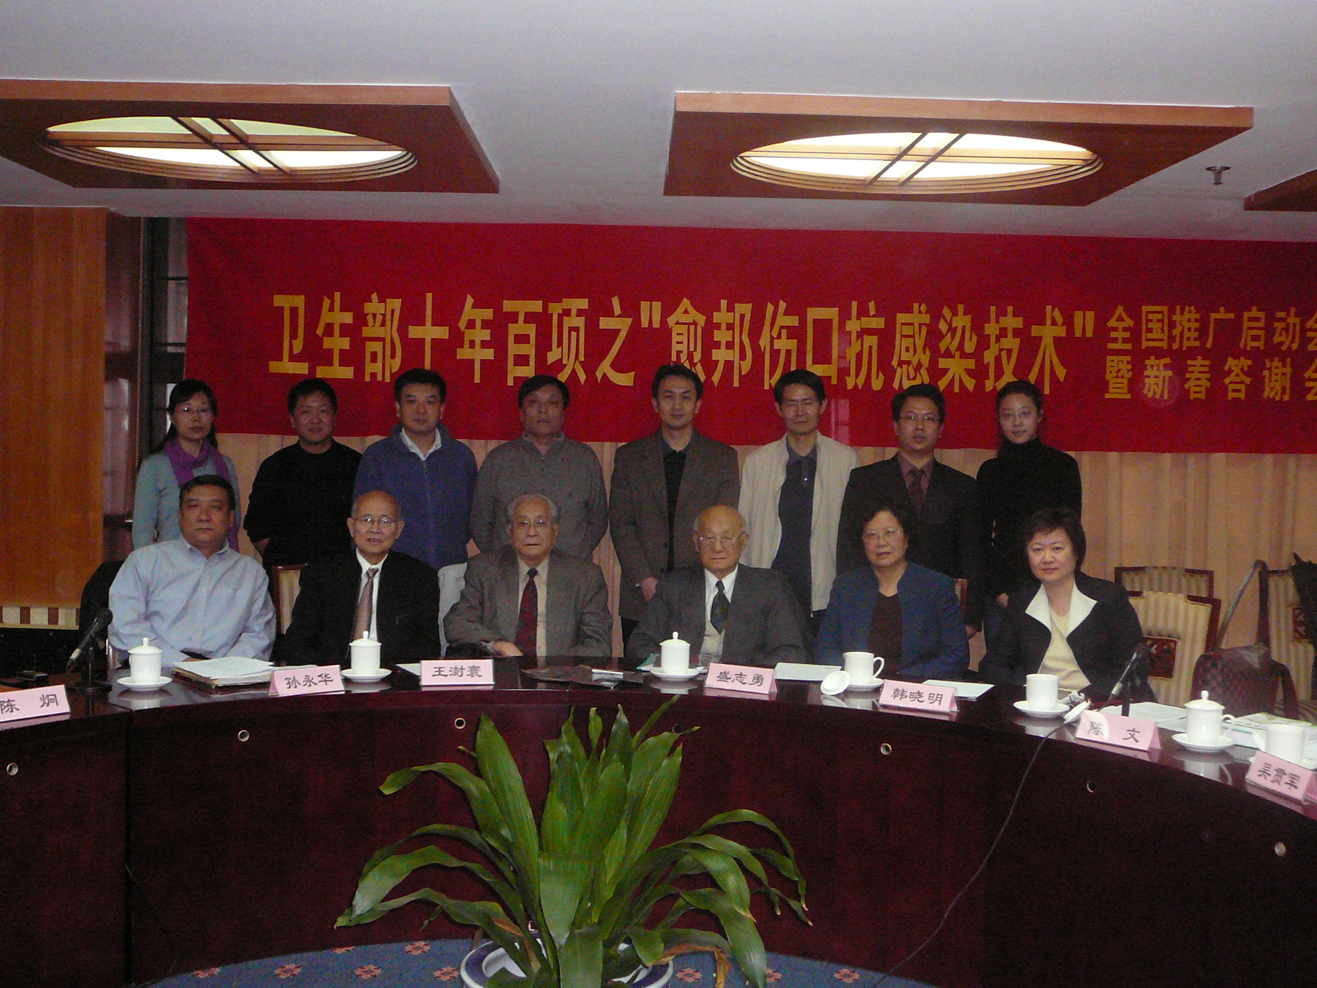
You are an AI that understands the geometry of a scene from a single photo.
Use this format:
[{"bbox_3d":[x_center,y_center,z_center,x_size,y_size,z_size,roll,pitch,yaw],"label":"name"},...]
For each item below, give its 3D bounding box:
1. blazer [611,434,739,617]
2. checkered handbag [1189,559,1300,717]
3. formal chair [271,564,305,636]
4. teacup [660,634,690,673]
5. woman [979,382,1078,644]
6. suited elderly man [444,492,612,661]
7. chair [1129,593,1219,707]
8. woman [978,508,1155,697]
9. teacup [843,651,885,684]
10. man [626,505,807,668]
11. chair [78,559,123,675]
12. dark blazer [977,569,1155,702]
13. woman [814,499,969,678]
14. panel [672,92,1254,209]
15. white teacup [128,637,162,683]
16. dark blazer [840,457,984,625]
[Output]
[{"bbox_3d":[0.059,0.120,5.812,0.490,0.720,0.290,1,2,-1],"label":"blazer"},{"bbox_3d":[1.880,0.503,5.000,0.350,0.570,0.200,1,3,9],"label":"checkered handbag"},{"bbox_3d":[-1.109,0.753,5.380,0.480,0.980,0.580,1,3,-10],"label":"formal chair"},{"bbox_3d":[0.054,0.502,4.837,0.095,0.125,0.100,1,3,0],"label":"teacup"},{"bbox_3d":[1.356,0.430,5.750,0.400,1.690,0.280,2,3,12],"label":"woman"},{"bbox_3d":[-0.436,0.633,4.996,0.550,1.260,0.740,1,2,-5],"label":"suited elderly man"},{"bbox_3d":[1.465,0.815,4.798,0.460,0.985,0.570,3,3,31],"label":"chair"},{"bbox_3d":[1.120,0.680,4.610,0.500,1.250,0.740,3,3,29],"label":"woman"},{"bbox_3d":[0.586,0.499,4.444,0.115,0.087,0.083,1,2,7],"label":"teacup"},{"bbox_3d":[0.165,0.657,4.955,0.580,1.240,0.740,1,2,7],"label":"man"},{"bbox_3d":[-1.681,0.742,5.250,0.520,0.990,0.600,0,3,-21],"label":"chair"},{"bbox_3d":[1.258,0.546,4.822,0.520,0.620,0.360,2,3,21],"label":"dark blazer"},{"bbox_3d":[0.743,0.663,5.037,0.510,1.265,0.700,2,3,16],"label":"woman"},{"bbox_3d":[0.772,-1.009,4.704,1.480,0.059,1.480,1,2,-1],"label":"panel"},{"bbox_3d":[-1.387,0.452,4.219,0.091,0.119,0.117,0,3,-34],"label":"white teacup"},{"bbox_3d":[0.935,0.224,5.800,0.540,0.740,0.300,1,3,7],"label":"dark blazer"}]

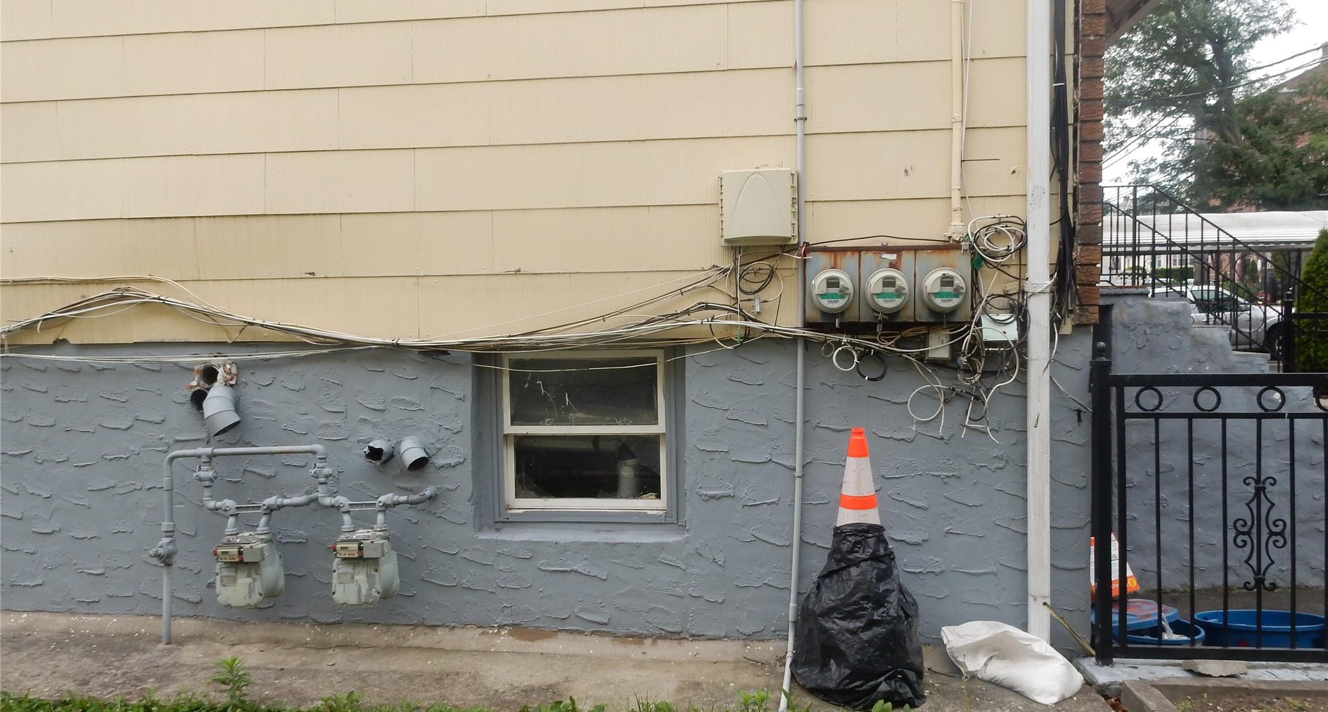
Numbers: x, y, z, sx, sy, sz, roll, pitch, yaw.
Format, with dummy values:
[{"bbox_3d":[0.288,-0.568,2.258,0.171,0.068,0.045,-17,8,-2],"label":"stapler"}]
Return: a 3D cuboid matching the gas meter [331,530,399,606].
[{"bbox_3d":[-1.327,0.938,4.264,0.235,0.320,0.220,-1,3,4],"label":"gas meter"}]

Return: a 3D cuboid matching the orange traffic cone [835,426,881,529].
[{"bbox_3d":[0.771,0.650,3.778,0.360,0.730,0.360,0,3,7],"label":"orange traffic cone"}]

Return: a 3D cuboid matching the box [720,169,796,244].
[{"bbox_3d":[0.405,-0.637,4.112,0.320,0.325,0.110,0,3,7],"label":"box"}]

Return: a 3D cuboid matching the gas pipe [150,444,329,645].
[{"bbox_3d":[-1.876,0.849,4.310,0.790,0.890,0.120,0,3,7],"label":"gas pipe"}]

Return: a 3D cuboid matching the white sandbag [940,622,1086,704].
[{"bbox_3d":[1.348,1.177,3.729,0.540,0.200,0.330,1,3,35],"label":"white sandbag"}]

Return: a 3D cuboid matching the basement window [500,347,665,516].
[{"bbox_3d":[-0.365,0.347,4.435,0.765,0.745,0.100,0,3,7],"label":"basement window"}]

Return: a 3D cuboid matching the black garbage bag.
[{"bbox_3d":[0.749,0.976,3.746,0.490,0.610,0.490,0,3,7],"label":"black garbage bag"}]

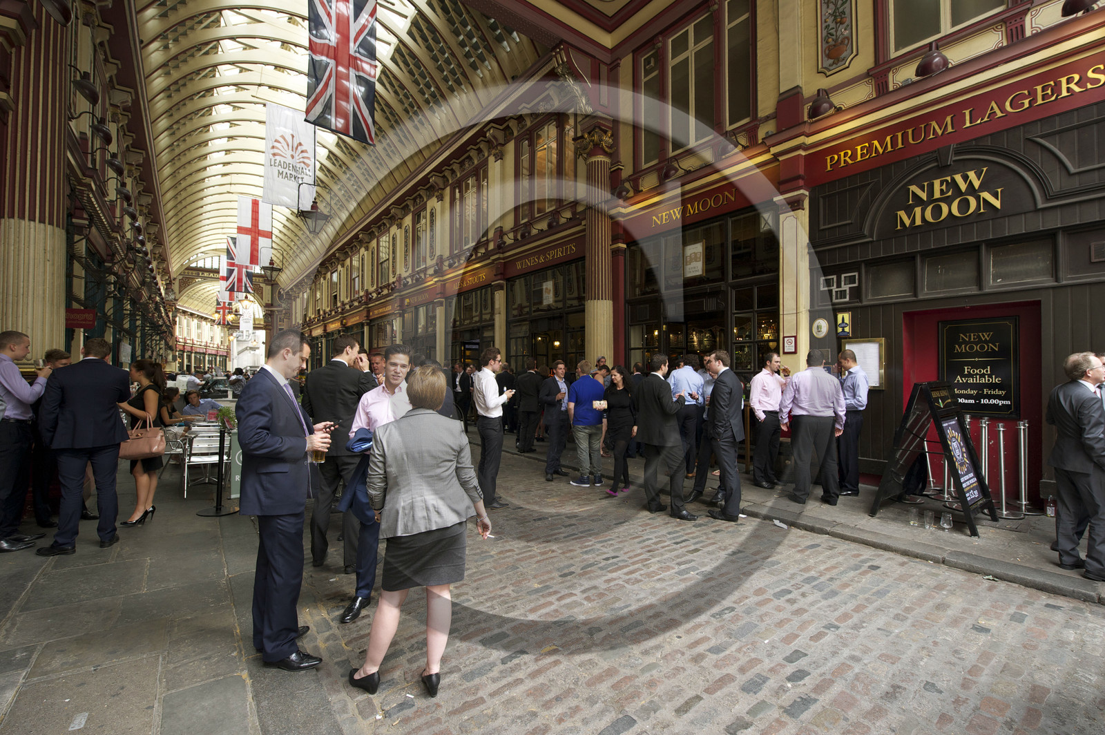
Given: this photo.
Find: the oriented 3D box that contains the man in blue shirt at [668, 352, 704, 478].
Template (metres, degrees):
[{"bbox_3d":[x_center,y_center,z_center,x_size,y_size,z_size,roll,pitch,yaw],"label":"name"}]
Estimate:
[{"bbox_3d":[2.024,0.695,7.398,0.500,1.778,0.450,0,-1,20],"label":"man in blue shirt"}]

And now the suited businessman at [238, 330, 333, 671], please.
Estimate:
[{"bbox_3d":[-1.480,0.684,2.718,0.520,1.784,0.500,0,-1,-13],"label":"suited businessman"}]

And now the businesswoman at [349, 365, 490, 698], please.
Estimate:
[{"bbox_3d":[-0.667,0.777,2.437,0.620,1.571,0.450,1,-1,-25],"label":"businesswoman"}]

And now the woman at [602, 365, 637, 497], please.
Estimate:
[{"bbox_3d":[0.890,0.819,6.525,0.470,1.682,0.420,-1,-2,37],"label":"woman"}]

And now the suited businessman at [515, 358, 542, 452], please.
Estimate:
[{"bbox_3d":[-0.475,0.720,9.820,0.500,1.819,0.420,0,-1,14],"label":"suited businessman"}]

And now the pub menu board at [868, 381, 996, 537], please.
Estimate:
[{"bbox_3d":[3.965,0.858,5.102,0.830,1.420,0.880,1,-1,-37],"label":"pub menu board"}]

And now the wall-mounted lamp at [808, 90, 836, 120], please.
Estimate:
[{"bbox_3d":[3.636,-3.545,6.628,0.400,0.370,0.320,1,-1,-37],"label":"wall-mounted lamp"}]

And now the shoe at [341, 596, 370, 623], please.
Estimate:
[{"bbox_3d":[-1.258,1.529,3.139,0.105,0.115,0.280,0,-1,18],"label":"shoe"}]

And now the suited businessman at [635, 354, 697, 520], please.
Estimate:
[{"bbox_3d":[1.247,0.743,5.429,0.580,1.788,0.500,1,-1,-29],"label":"suited businessman"}]

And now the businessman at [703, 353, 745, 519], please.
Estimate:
[{"bbox_3d":[1.883,0.725,5.337,0.500,1.823,0.430,1,-2,-41],"label":"businessman"}]

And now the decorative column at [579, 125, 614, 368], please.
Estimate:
[{"bbox_3d":[0.960,-1.742,10.164,0.680,6.767,0.680,0,-1,0],"label":"decorative column"}]

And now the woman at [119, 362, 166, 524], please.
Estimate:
[{"bbox_3d":[-4.323,0.768,5.166,0.420,1.690,0.430,1,-1,-15],"label":"woman"}]

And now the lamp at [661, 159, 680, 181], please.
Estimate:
[{"bbox_3d":[2.046,-3.419,8.486,0.370,0.390,0.340,1,-2,-38],"label":"lamp"}]

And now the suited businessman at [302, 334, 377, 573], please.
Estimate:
[{"bbox_3d":[-1.716,0.666,3.939,0.580,1.854,0.480,0,-1,6],"label":"suited businessman"}]

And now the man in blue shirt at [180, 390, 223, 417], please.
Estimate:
[{"bbox_3d":[-5.234,1.001,7.306,0.600,1.310,0.750,1,-1,-37],"label":"man in blue shirt"}]

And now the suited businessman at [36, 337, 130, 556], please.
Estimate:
[{"bbox_3d":[-4.190,0.668,4.409,0.600,1.850,0.440,1,-1,-38],"label":"suited businessman"}]

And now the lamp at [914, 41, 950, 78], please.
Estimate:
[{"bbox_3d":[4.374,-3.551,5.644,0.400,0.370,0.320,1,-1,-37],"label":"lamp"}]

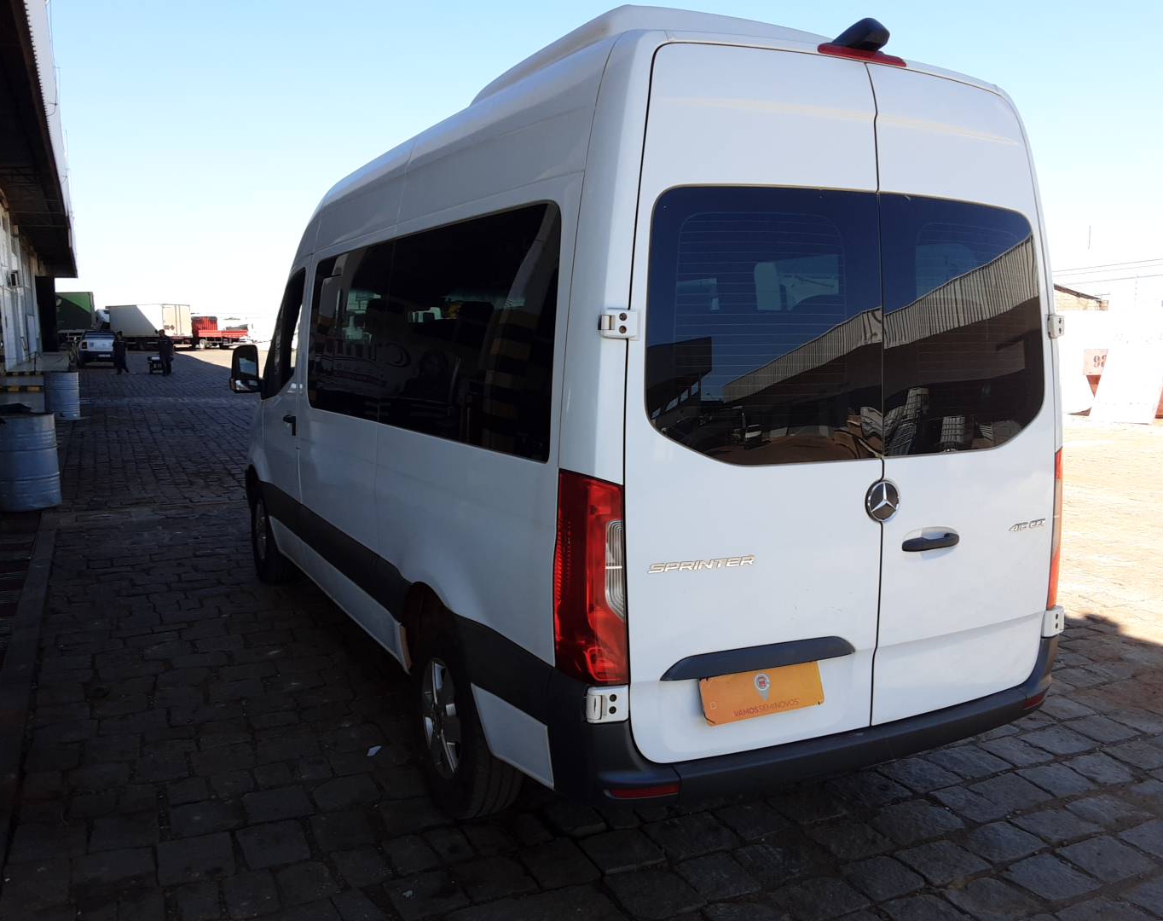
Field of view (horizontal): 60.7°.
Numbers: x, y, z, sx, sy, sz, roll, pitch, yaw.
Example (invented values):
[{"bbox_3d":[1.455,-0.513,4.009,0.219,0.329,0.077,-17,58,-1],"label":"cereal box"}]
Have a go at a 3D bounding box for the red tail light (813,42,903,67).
[{"bbox_3d":[0.787,-1.147,2.825,0.325,0.040,0.055,-4,7,-27],"label":"red tail light"}]

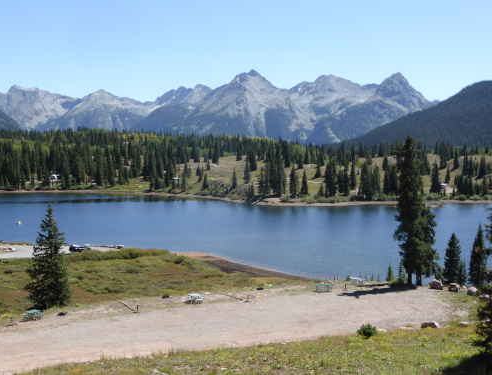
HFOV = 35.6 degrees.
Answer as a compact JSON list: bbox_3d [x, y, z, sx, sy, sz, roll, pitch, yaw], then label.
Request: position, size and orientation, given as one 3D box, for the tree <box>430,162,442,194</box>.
[{"bbox_3d":[92.077,-4.688,370.000,5.200,14.500,5.000,0,2,0],"label":"tree"}]

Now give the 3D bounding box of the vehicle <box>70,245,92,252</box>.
[{"bbox_3d":[-33.902,12.593,157.000,4.600,1.650,1.850,-1,3,-12],"label":"vehicle"}]

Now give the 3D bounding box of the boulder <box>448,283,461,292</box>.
[{"bbox_3d":[25.288,12.147,92.800,1.450,1.000,1.250,0,3,0],"label":"boulder"}]

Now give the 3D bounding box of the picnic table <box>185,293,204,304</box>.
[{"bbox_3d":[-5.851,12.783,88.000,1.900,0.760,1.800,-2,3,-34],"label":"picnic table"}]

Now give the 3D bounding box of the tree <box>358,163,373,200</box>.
[{"bbox_3d":[48.081,-2.414,308.000,5.000,15.000,5.000,0,3,0],"label":"tree"}]

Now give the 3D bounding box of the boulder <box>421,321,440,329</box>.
[{"bbox_3d":[17.903,13.273,74.000,1.850,0.800,1.400,0,3,0],"label":"boulder"}]

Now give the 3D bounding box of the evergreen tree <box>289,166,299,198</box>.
[{"bbox_3d":[21.221,-2.234,342.000,4.000,14.400,4.000,0,2,0],"label":"evergreen tree"}]

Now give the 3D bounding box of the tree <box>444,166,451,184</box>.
[{"bbox_3d":[106.713,-6.349,405.000,2.900,9.300,2.900,0,2,0],"label":"tree"}]

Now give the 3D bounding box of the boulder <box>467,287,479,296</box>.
[{"bbox_3d":[28.159,12.931,95.000,1.450,0.950,1.200,0,2,0],"label":"boulder"}]

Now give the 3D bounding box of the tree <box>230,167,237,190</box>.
[{"bbox_3d":[-5.033,-4.376,335.000,2.500,9.000,2.500,0,3,0],"label":"tree"}]

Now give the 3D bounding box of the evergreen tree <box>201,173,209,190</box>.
[{"bbox_3d":[-22.013,-2.960,412.000,3.500,9.300,3.500,0,2,0],"label":"evergreen tree"}]

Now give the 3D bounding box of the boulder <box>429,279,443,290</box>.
[{"bbox_3d":[23.542,12.024,94.500,1.700,1.200,1.400,0,3,0],"label":"boulder"}]

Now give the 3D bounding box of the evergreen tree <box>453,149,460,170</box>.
[{"bbox_3d":[118.524,-16.290,430.000,2.900,11.000,2.900,0,3,0],"label":"evergreen tree"}]

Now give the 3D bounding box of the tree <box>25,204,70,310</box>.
[{"bbox_3d":[-22.526,7.899,87.000,5.200,11.900,5.100,0,2,0],"label":"tree"}]

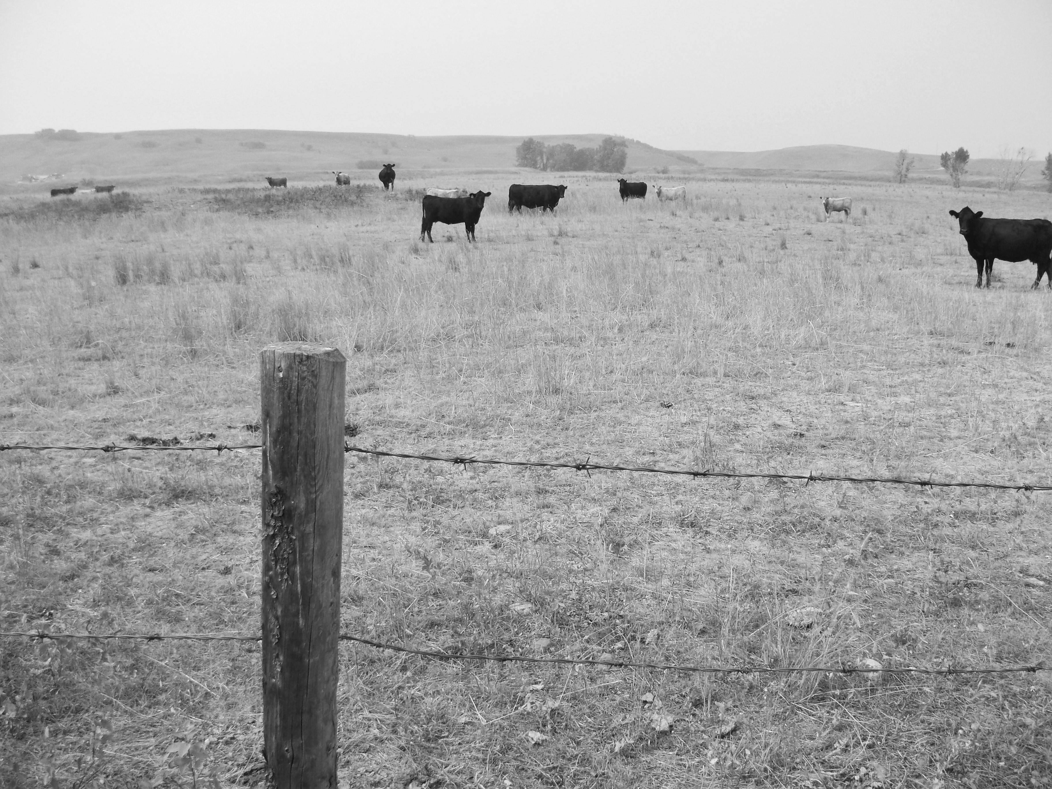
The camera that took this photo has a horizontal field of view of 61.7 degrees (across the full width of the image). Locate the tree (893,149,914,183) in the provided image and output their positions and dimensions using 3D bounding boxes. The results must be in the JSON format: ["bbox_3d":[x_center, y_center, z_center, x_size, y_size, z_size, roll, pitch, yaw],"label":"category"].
[{"bbox_3d":[79.276,-47.919,185.000,4.500,7.100,4.500,9,16,27],"label":"tree"}]

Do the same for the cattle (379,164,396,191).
[{"bbox_3d":[-7.092,-11.058,45.000,0.750,1.450,2.200,-3,15,-17],"label":"cattle"}]

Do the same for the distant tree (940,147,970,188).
[{"bbox_3d":[73.021,-38.644,150.000,5.100,7.000,5.000,9,16,27],"label":"distant tree"}]

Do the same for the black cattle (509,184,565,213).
[{"bbox_3d":[0.444,-7.467,34.000,2.250,1.350,0.750,3,14,9],"label":"black cattle"}]

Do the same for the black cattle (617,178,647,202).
[{"bbox_3d":[6.085,-11.541,50.000,0.750,1.420,2.200,14,19,41],"label":"black cattle"}]

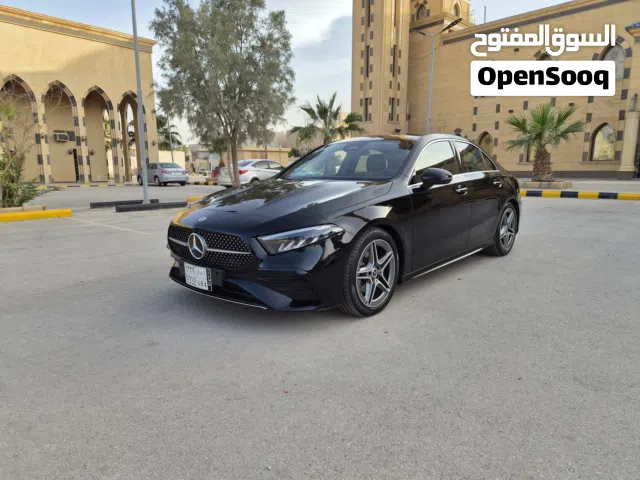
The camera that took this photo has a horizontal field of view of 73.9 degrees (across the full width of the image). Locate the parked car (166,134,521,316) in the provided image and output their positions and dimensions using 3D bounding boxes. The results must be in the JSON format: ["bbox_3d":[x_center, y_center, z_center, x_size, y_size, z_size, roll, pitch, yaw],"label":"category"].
[{"bbox_3d":[0.670,-0.415,4.530,1.850,1.430,4.560,8,13,41],"label":"parked car"}]

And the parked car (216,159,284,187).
[{"bbox_3d":[-3.100,-3.360,21.600,1.750,1.450,4.450,6,11,32],"label":"parked car"}]

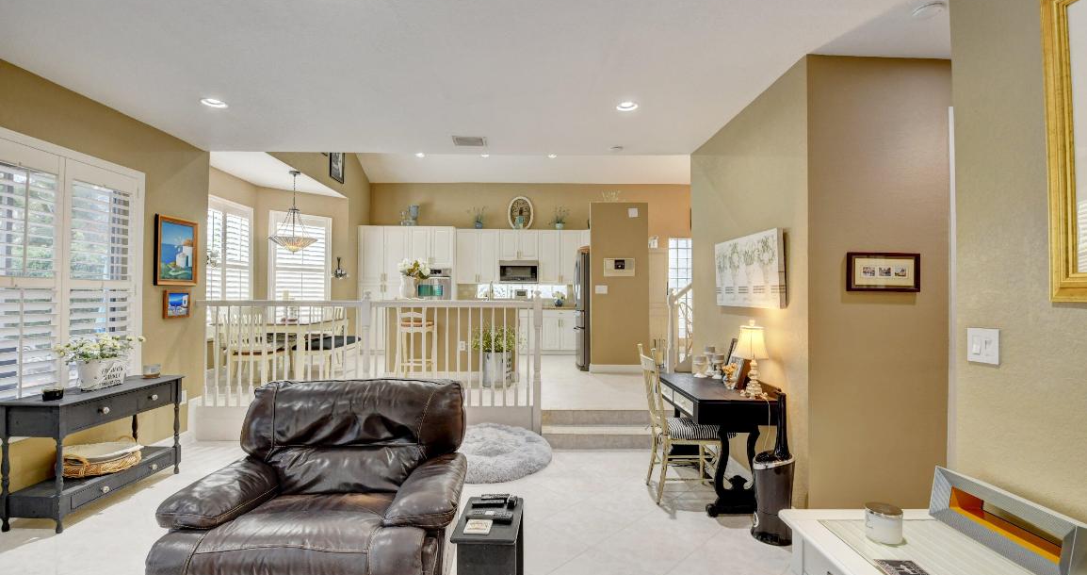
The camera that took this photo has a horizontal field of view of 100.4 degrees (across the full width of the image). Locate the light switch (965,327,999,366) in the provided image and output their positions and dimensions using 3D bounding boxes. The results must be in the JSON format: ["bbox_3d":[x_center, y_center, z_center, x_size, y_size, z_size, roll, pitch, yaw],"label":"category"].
[{"bbox_3d":[1.507,0.201,1.549,0.012,0.117,0.113,0,-1,-2],"label":"light switch"}]

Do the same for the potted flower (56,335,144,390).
[{"bbox_3d":[-3.226,0.544,3.330,0.270,0.390,0.500,0,-1,-2],"label":"potted flower"}]

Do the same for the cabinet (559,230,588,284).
[{"bbox_3d":[0.590,-0.582,8.965,0.570,1.050,0.330,0,-1,-2],"label":"cabinet"}]

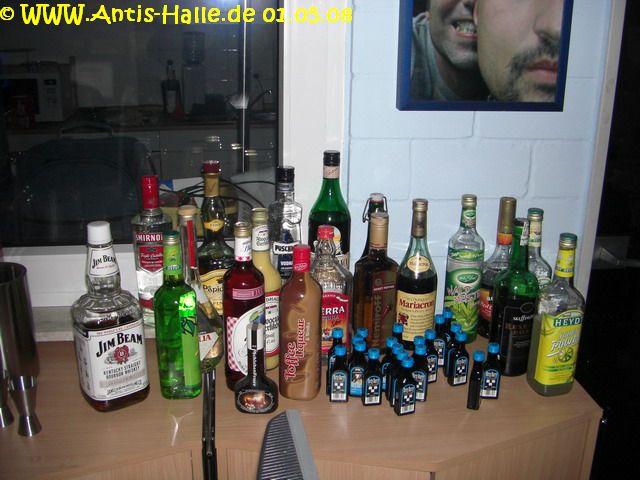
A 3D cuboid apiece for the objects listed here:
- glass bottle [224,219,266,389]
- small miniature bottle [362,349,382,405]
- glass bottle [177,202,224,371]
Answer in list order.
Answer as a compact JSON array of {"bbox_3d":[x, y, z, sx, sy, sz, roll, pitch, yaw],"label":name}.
[{"bbox_3d":[-0.137,0.116,1.244,0.075,0.294,0.075,0,17,0],"label":"glass bottle"},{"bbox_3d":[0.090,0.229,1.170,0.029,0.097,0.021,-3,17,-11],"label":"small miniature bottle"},{"bbox_3d":[-0.231,0.088,1.271,0.102,0.306,0.102,-4,18,-15],"label":"glass bottle"}]

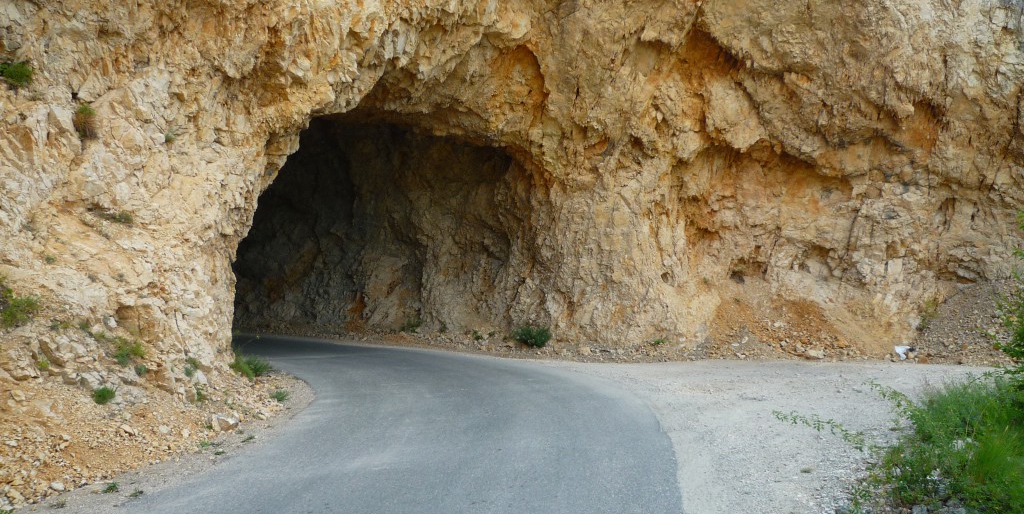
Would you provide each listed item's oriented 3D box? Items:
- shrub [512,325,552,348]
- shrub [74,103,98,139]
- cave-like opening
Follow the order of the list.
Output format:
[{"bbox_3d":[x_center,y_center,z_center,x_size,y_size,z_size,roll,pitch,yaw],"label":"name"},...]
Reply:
[{"bbox_3d":[0.440,1.720,16.000,0.840,0.480,0.650,0,-2,-6],"label":"shrub"},{"bbox_3d":[-6.500,-2.070,11.300,0.370,0.540,0.340,1,-2,-30],"label":"shrub"},{"bbox_3d":[-2.750,-0.500,16.600,6.300,4.900,4.000,0,-2,-14],"label":"cave-like opening"}]

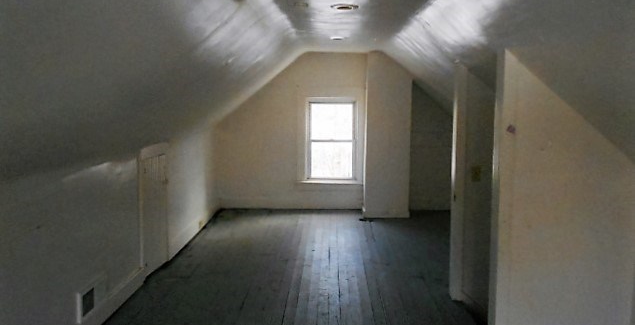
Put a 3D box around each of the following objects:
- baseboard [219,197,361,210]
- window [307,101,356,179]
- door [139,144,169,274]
[{"bbox_3d":[-0.382,0.604,7.021,2.060,0.175,0.025,0,7,2],"label":"baseboard"},{"bbox_3d":[0.206,-0.328,6.900,0.720,1.130,0.090,0,7,2],"label":"window"},{"bbox_3d":[-1.516,0.414,4.458,0.050,1.120,0.640,0,7,2],"label":"door"}]

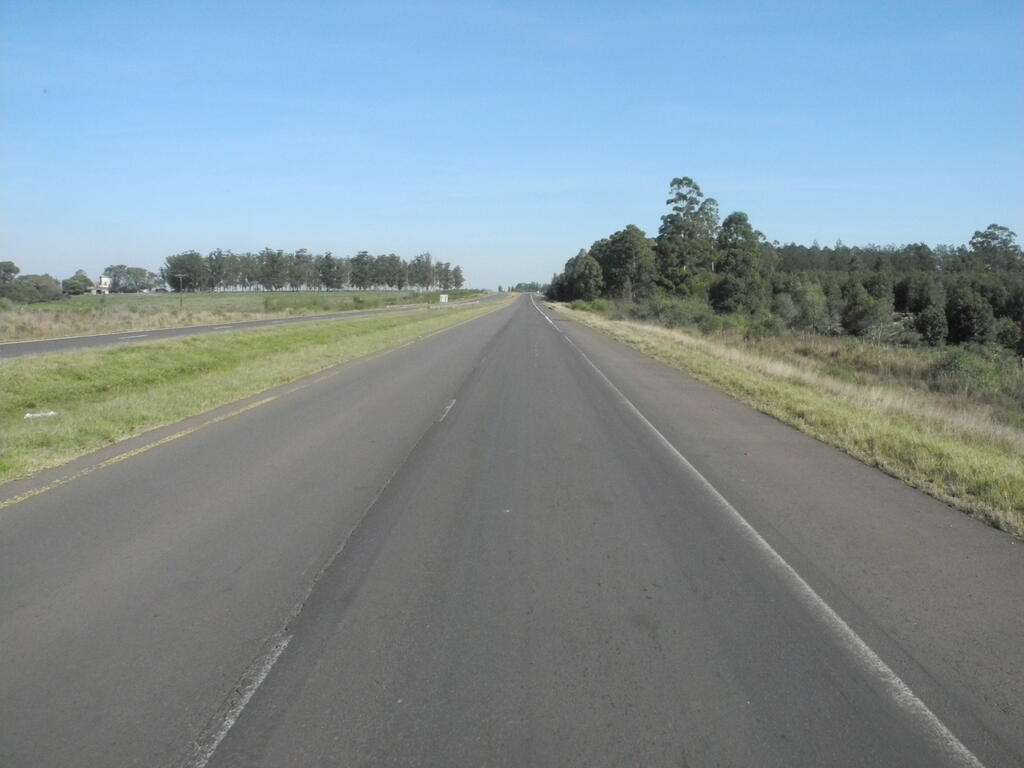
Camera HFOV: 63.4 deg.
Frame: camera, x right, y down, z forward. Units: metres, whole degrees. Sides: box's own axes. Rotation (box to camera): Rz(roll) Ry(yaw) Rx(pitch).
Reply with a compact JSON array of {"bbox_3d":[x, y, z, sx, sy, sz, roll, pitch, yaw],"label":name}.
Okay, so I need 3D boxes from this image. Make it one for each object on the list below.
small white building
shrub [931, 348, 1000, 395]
[{"bbox_3d":[-136.288,-33.035,275.000,6.600,6.500,6.000,-3,7,-26],"label":"small white building"},{"bbox_3d":[13.140,-0.406,24.000,1.900,1.350,1.800,0,6,0],"label":"shrub"}]

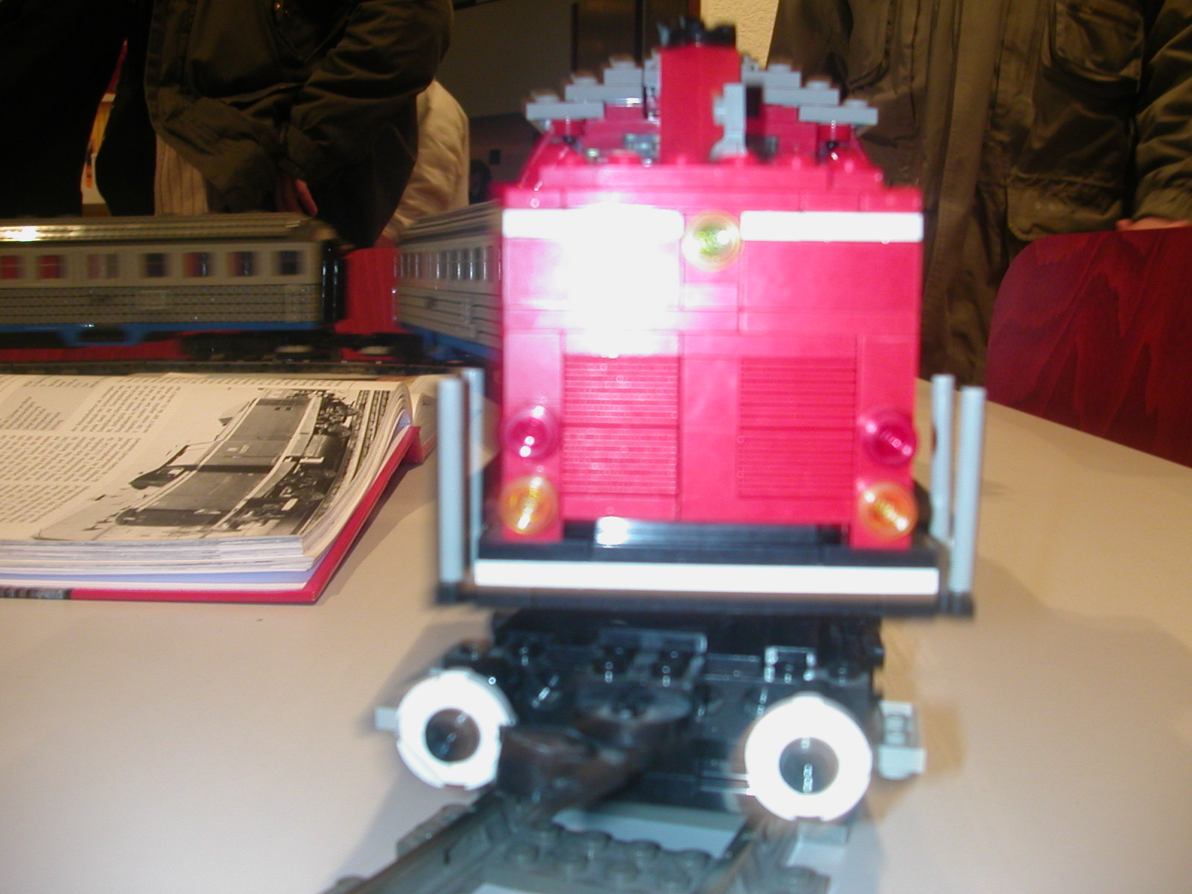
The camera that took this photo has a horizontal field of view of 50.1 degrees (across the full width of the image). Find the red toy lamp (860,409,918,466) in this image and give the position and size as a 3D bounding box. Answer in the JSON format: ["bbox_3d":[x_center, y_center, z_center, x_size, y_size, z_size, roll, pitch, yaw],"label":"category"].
[{"bbox_3d":[0.039,-0.001,0.171,0.008,0.008,0.004,1,7,3],"label":"red toy lamp"}]

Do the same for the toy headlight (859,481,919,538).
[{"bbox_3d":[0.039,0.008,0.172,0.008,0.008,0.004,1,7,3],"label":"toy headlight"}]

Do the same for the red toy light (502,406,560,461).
[{"bbox_3d":[-0.009,-0.002,0.173,0.008,0.008,0.004,1,7,3],"label":"red toy light"}]

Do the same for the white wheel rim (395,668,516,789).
[{"bbox_3d":[-0.019,0.039,0.175,0.016,0.016,0.005,2,7,14],"label":"white wheel rim"}]

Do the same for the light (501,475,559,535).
[{"bbox_3d":[-0.009,0.008,0.174,0.008,0.008,0.004,1,7,3],"label":"light"}]

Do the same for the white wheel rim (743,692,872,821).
[{"bbox_3d":[0.027,0.040,0.164,0.016,0.016,0.005,2,7,14],"label":"white wheel rim"}]

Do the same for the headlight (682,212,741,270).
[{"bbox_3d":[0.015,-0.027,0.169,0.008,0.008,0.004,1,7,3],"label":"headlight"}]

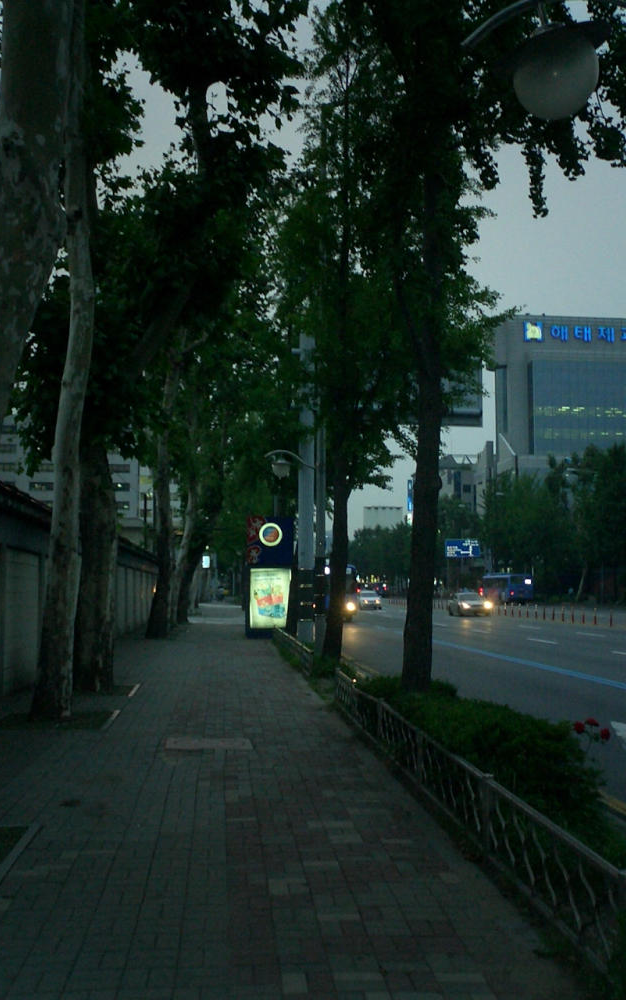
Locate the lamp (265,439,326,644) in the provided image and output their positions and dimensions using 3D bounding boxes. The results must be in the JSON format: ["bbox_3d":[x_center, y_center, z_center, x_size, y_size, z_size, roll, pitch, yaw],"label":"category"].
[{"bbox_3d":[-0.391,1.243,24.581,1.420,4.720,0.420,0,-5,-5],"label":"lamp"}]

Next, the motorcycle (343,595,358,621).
[{"bbox_3d":[1.982,5.649,56.226,0.800,1.380,2.000,0,-5,-5],"label":"motorcycle"}]

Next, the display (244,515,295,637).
[{"bbox_3d":[-1.331,2.348,32.718,1.500,3.720,0.700,0,-5,-3],"label":"display"}]

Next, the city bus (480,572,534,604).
[{"bbox_3d":[20.746,9.539,114.604,2.500,3.200,11.000,0,-5,-6],"label":"city bus"}]

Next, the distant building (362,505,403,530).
[{"bbox_3d":[27.952,19.037,429.895,16.000,36.000,15.000,0,-5,0],"label":"distant building"}]

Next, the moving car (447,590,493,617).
[{"bbox_3d":[9.588,6.368,65.699,1.800,1.450,4.500,0,-5,-4],"label":"moving car"}]

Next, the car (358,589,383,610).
[{"bbox_3d":[4.460,7.838,83.638,1.780,1.480,4.400,0,-5,-3],"label":"car"}]

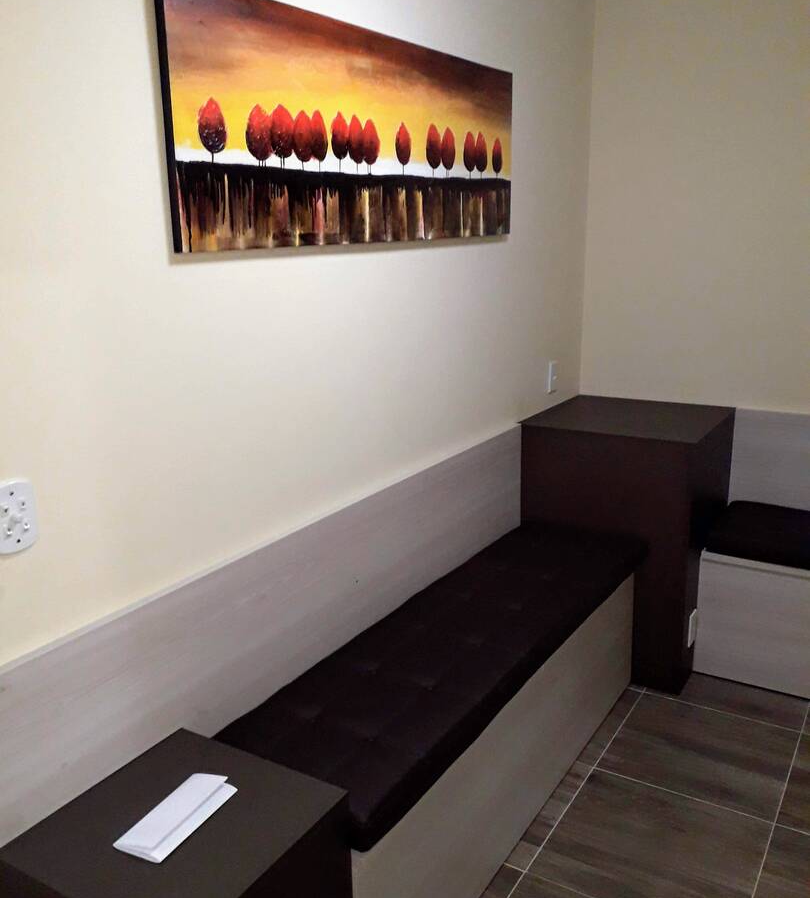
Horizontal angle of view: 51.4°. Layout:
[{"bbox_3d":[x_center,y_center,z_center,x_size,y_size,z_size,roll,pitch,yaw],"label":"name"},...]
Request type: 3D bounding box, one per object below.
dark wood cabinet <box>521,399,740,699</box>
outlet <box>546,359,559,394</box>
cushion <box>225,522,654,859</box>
[{"bbox_3d":[0.870,0.324,3.318,0.638,0.930,0.617,8,18,31],"label":"dark wood cabinet"},{"bbox_3d":[0.581,-0.289,3.307,0.013,0.121,0.076,8,18,31],"label":"outlet"},{"bbox_3d":[0.195,0.512,2.392,0.446,0.078,1.693,8,18,31],"label":"cushion"}]

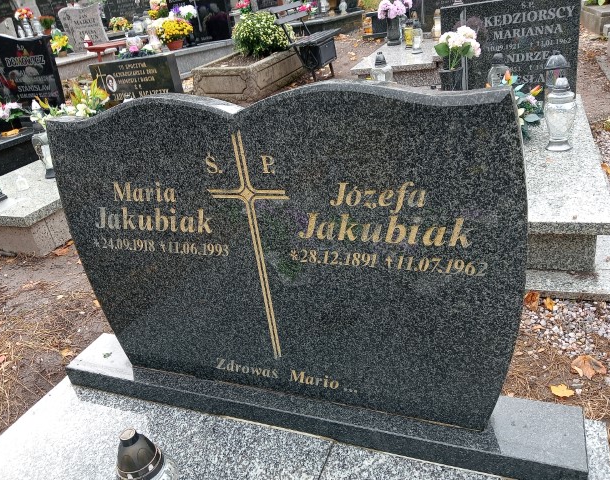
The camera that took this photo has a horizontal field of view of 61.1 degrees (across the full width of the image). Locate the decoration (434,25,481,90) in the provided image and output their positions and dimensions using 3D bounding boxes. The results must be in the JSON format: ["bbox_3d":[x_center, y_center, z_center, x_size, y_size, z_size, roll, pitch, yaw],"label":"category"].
[{"bbox_3d":[0.911,-0.996,3.093,0.250,0.510,0.230,2,28,23],"label":"decoration"}]

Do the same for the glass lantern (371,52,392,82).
[{"bbox_3d":[0.697,-1.516,4.676,0.175,0.360,0.175,2,28,23],"label":"glass lantern"}]

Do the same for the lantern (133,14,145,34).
[{"bbox_3d":[-3.062,-3.954,9.500,0.180,0.340,0.180,-15,27,-11],"label":"lantern"}]

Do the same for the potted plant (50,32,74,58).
[{"bbox_3d":[-3.904,-3.141,8.300,0.340,0.380,0.310,-19,28,-18],"label":"potted plant"}]

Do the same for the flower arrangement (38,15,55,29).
[{"bbox_3d":[-4.395,-3.713,8.800,0.260,0.260,0.260,2,28,23],"label":"flower arrangement"}]

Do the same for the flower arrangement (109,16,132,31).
[{"bbox_3d":[-3.571,-4.181,10.000,0.420,0.270,0.340,-16,27,-13],"label":"flower arrangement"}]

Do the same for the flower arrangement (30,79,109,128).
[{"bbox_3d":[-1.561,-0.823,3.540,0.420,0.440,0.320,2,28,23],"label":"flower arrangement"}]

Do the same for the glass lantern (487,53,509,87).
[{"bbox_3d":[1.153,-0.936,3.082,0.135,0.345,0.135,2,28,23],"label":"glass lantern"}]

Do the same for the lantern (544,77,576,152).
[{"bbox_3d":[1.170,-0.579,2.366,0.145,0.330,0.145,2,28,23],"label":"lantern"}]

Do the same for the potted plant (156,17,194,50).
[{"bbox_3d":[-1.970,-3.110,7.800,0.520,0.460,0.480,-14,27,-8],"label":"potted plant"}]

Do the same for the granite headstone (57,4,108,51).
[{"bbox_3d":[-3.902,-3.726,9.100,0.740,0.760,0.120,-19,28,-18],"label":"granite headstone"}]

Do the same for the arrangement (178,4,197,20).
[{"bbox_3d":[-1.865,-3.611,8.200,0.270,0.260,0.250,-13,27,-7],"label":"arrangement"}]

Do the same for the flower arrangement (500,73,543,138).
[{"bbox_3d":[1.064,-0.689,2.646,0.260,0.310,0.240,2,28,23],"label":"flower arrangement"}]

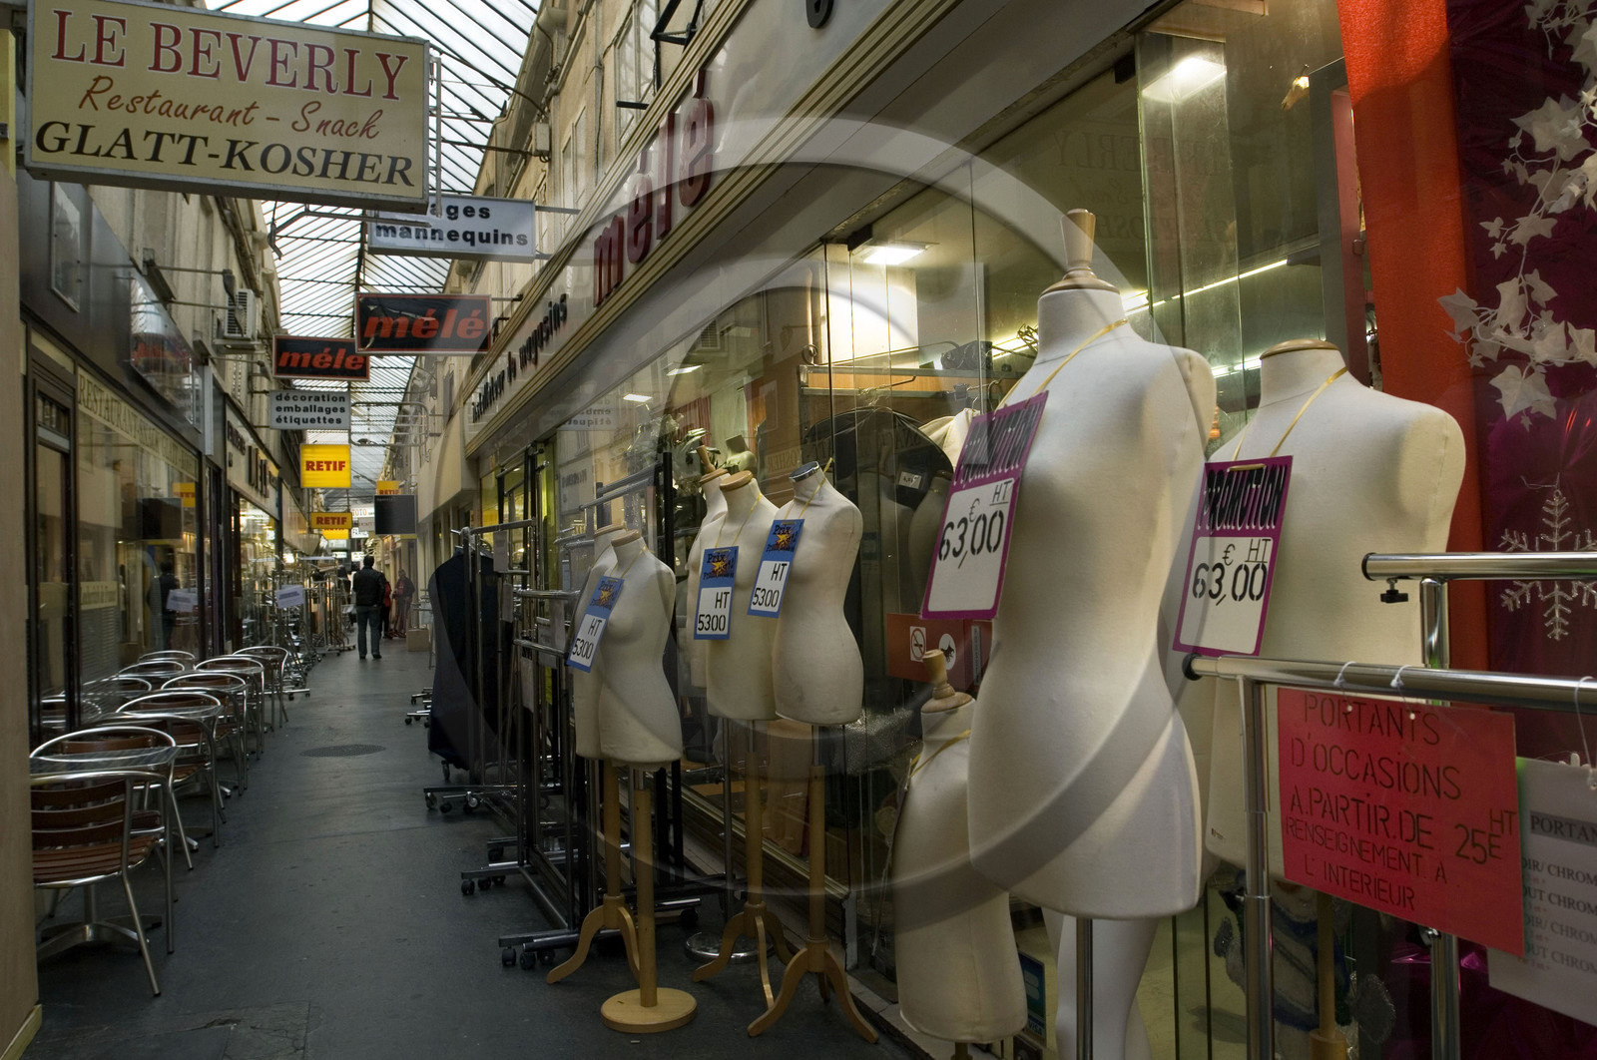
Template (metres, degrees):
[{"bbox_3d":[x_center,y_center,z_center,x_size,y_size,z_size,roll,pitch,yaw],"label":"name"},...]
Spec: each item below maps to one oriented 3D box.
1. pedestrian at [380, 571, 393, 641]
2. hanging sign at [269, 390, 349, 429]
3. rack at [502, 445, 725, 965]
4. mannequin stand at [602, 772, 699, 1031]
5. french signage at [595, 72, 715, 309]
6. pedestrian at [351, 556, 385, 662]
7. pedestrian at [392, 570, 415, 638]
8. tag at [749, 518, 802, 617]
[{"bbox_3d":[-9.648,1.685,25.800,0.350,1.670,0.480,-3,-2,37],"label":"pedestrian"},{"bbox_3d":[-6.823,-1.665,15.502,1.011,0.515,0.130,-1,-2,-22],"label":"hanging sign"},{"bbox_3d":[-0.846,0.660,4.495,0.750,1.800,0.950,-1,-2,-23],"label":"rack"},{"bbox_3d":[-0.482,1.141,3.486,0.300,0.751,0.300,-1,-2,-23],"label":"mannequin stand"},{"bbox_3d":[-0.781,-1.605,5.532,0.070,0.513,2.296,-1,-2,-22],"label":"french signage"},{"bbox_3d":[-7.221,1.290,18.530,0.540,1.715,0.360,-1,-2,-22],"label":"pedestrian"},{"bbox_3d":[-9.498,1.768,26.600,0.500,1.618,0.350,-3,-2,35],"label":"pedestrian"},{"bbox_3d":[-0.068,0.120,3.460,0.012,0.320,0.158,25,-17,-36],"label":"tag"}]

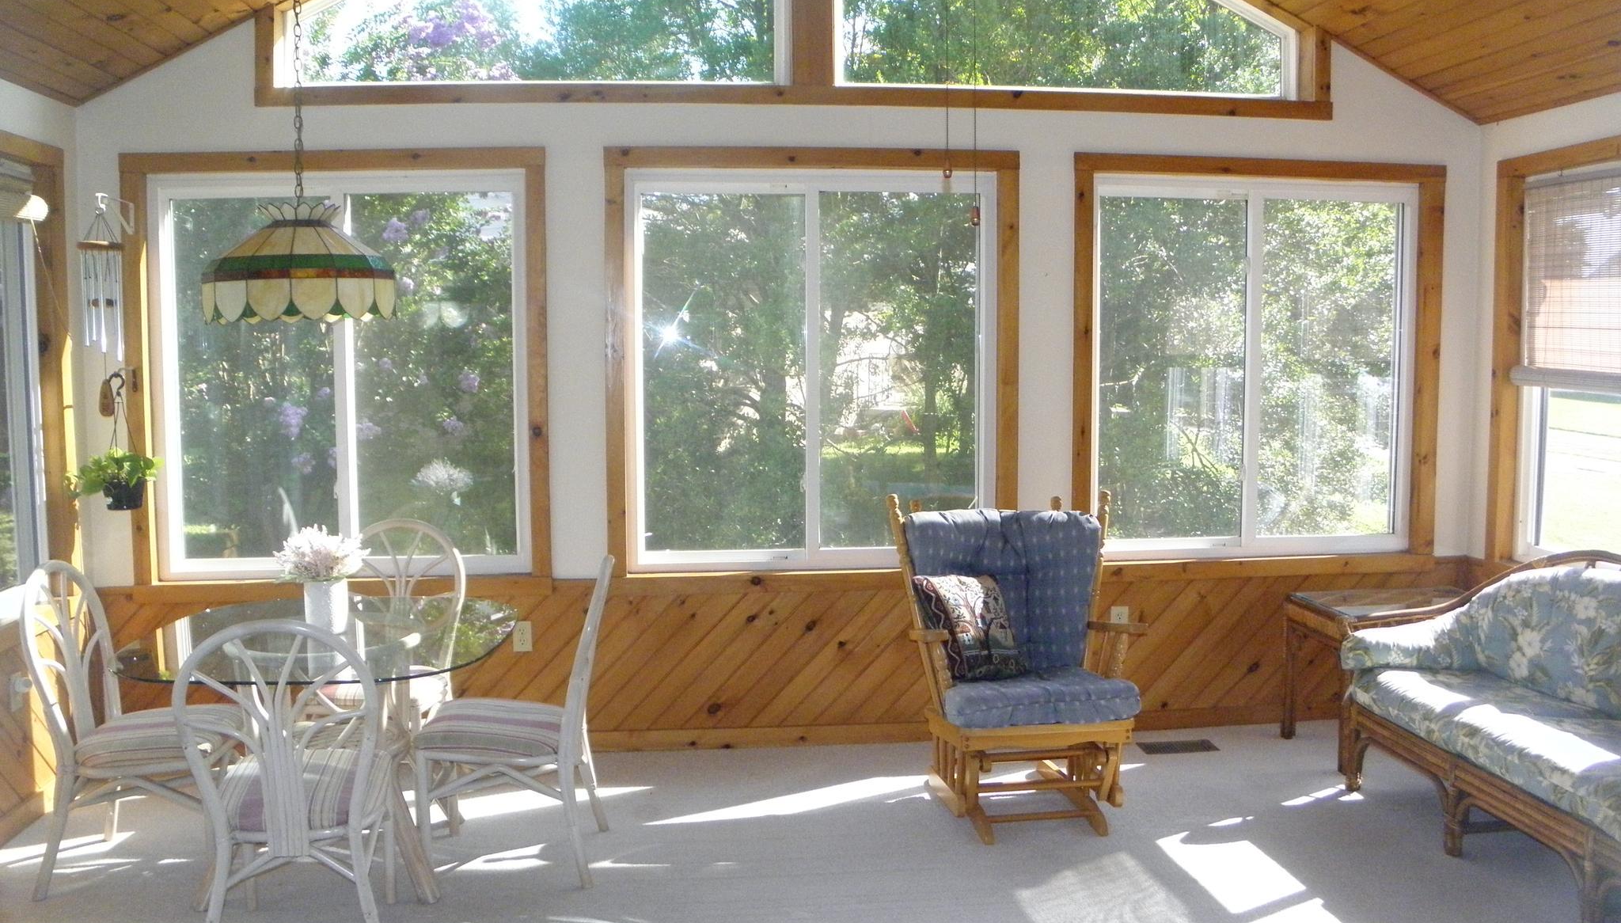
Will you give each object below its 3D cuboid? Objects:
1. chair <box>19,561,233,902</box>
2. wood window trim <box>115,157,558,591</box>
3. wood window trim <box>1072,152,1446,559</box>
[{"bbox_3d":[-1.971,0.755,3.924,0.600,0.930,0.490,-1,4,-6],"label":"chair"},{"bbox_3d":[-1.747,-0.344,4.903,1.520,1.600,0.080,-1,4,-6],"label":"wood window trim"},{"bbox_3d":[1.768,-0.385,5.118,1.500,1.570,0.080,-1,5,-6],"label":"wood window trim"}]

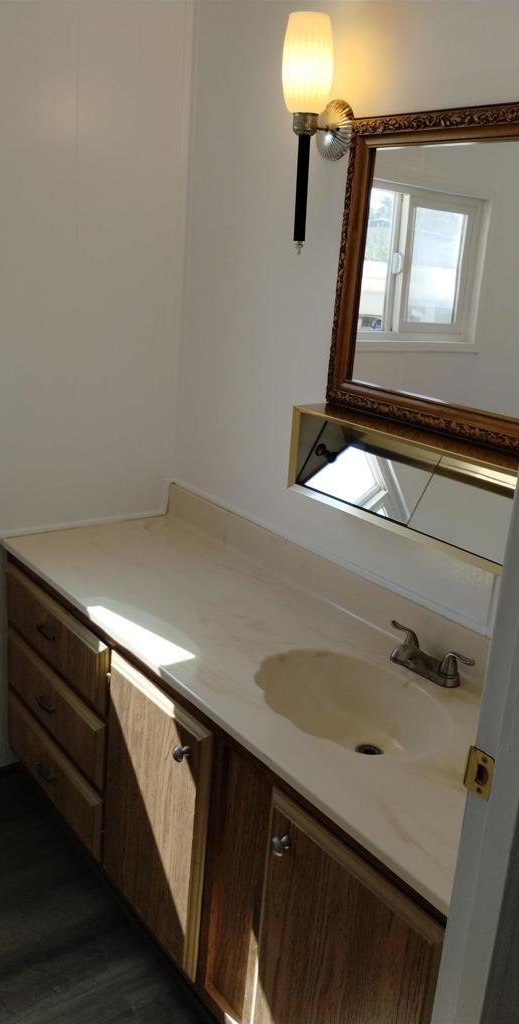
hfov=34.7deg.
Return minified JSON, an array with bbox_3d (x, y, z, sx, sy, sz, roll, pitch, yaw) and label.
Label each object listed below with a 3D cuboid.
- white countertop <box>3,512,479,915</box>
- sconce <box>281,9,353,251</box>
[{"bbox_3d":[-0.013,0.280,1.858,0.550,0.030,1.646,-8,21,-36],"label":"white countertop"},{"bbox_3d":[0.114,-0.823,1.830,0.158,0.490,0.130,-8,21,-36],"label":"sconce"}]

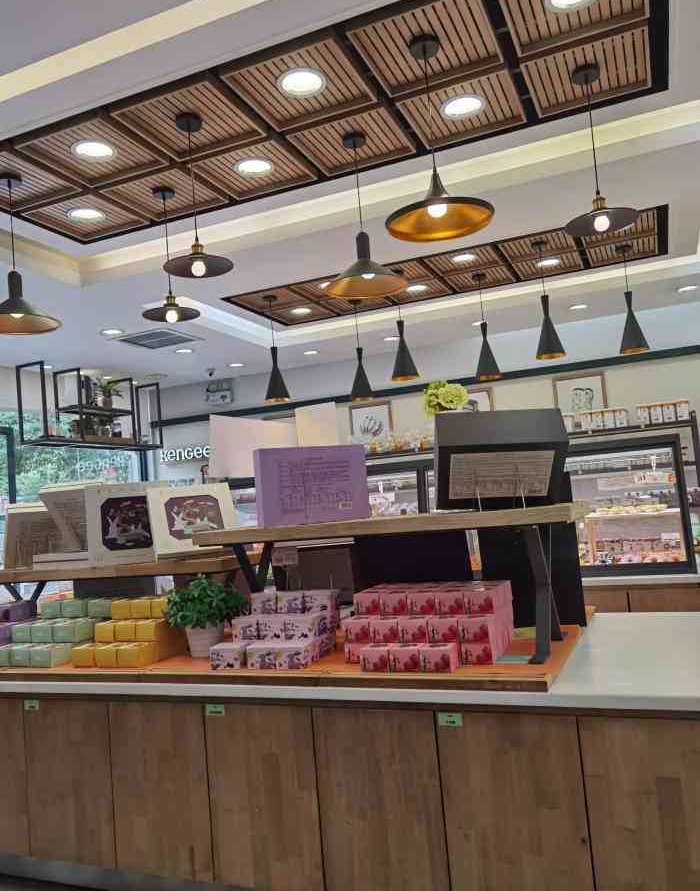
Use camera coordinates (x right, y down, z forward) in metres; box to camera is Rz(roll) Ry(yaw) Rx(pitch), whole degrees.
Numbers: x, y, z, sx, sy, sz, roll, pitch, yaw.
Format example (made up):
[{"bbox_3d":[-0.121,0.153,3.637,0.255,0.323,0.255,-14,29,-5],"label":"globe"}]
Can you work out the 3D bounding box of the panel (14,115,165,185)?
[{"bbox_3d":[-1.108,-1.278,3.156,0.447,0.050,0.447,-6,-5,22],"label":"panel"}]

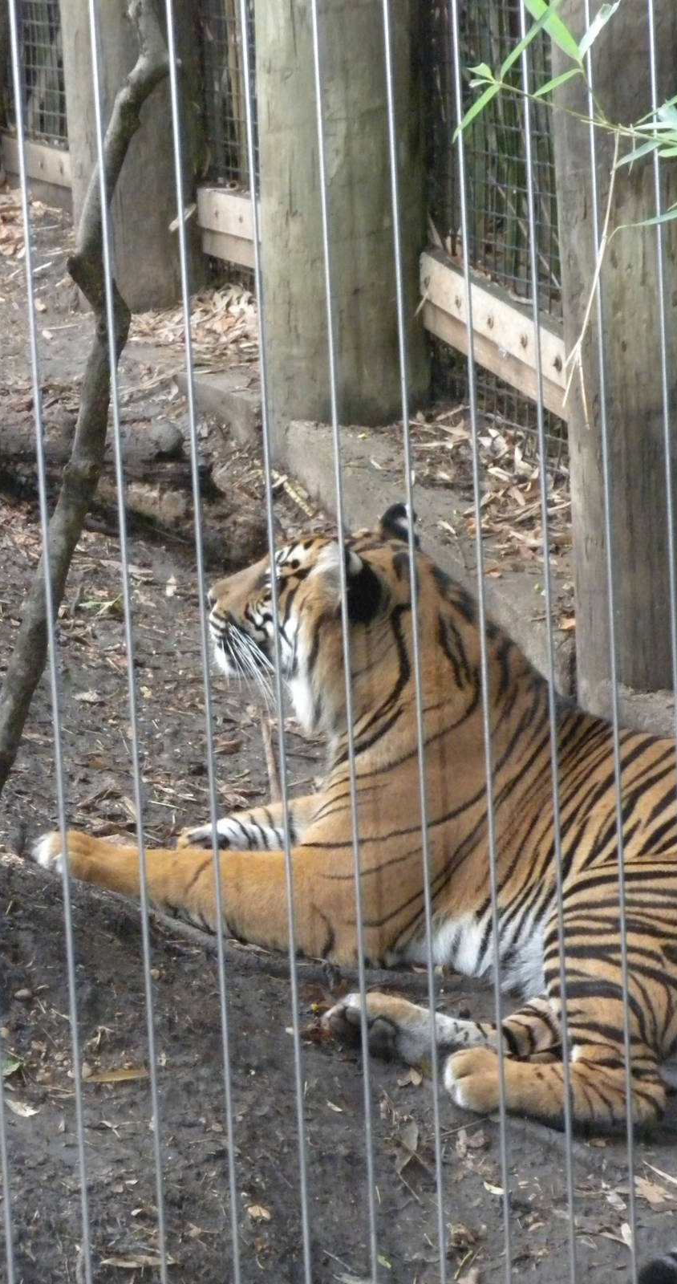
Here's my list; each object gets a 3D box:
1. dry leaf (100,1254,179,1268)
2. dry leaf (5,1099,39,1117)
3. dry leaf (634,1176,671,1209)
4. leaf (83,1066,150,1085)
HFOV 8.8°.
[{"bbox_3d":[-0.230,0.715,5.100,0.090,0.010,0.024,-3,12,1],"label":"dry leaf"},{"bbox_3d":[-0.397,0.585,5.540,0.044,0.011,0.025,4,13,29],"label":"dry leaf"},{"bbox_3d":[0.372,0.649,5.210,0.032,0.016,0.065,-6,12,-13],"label":"dry leaf"},{"bbox_3d":[-0.283,0.553,5.630,0.090,0.010,0.022,-6,12,-13],"label":"leaf"}]

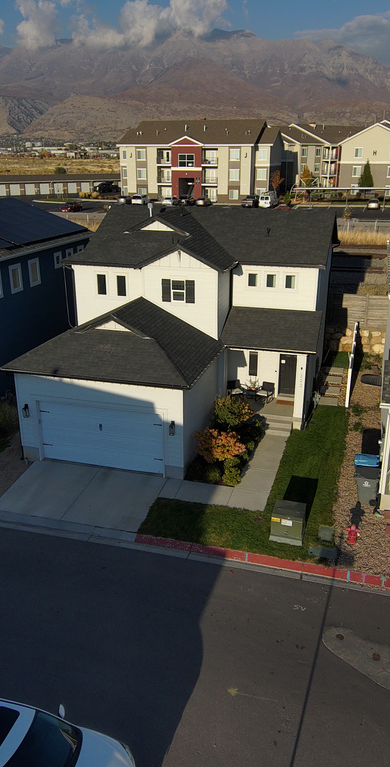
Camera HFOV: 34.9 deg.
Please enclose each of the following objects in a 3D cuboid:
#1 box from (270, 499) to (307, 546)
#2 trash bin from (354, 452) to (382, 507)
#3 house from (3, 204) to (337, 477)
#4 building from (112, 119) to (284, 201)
[{"bbox_3d":[2.864,4.269,19.024,0.980,1.000,0.800,6,21,15],"label":"box"},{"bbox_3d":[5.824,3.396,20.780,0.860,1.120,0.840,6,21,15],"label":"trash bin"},{"bbox_3d":[0.192,-3.144,27.672,10.800,8.500,15.800,6,21,15],"label":"house"},{"bbox_3d":[1.932,-40.285,112.126,27.800,13.000,20.200,6,21,15],"label":"building"}]

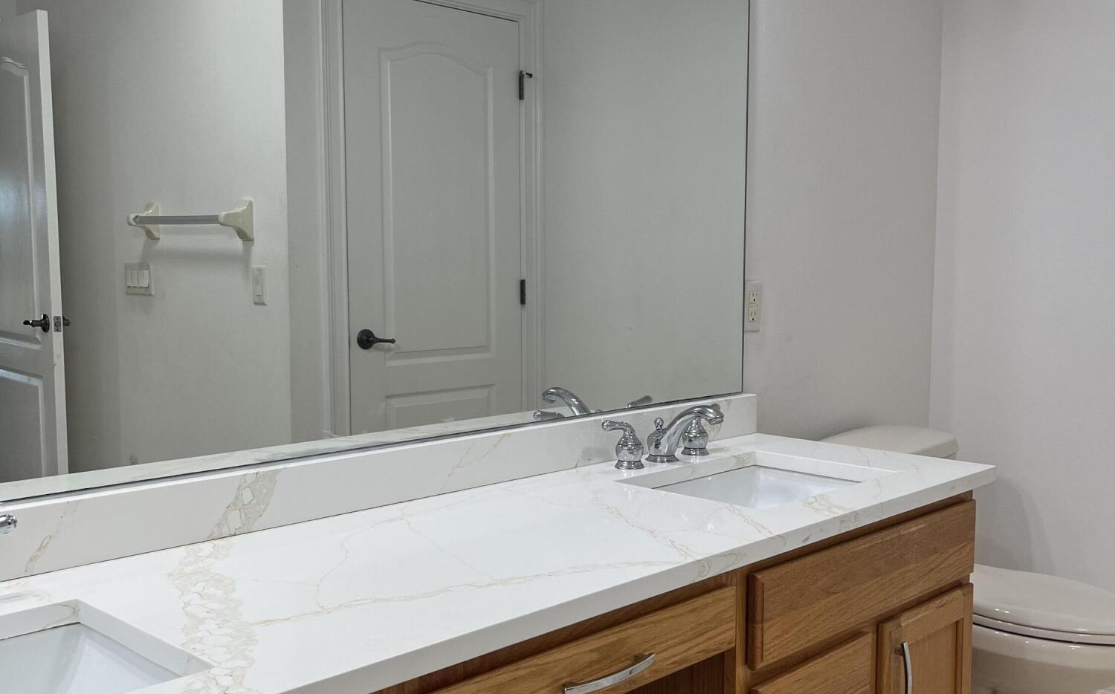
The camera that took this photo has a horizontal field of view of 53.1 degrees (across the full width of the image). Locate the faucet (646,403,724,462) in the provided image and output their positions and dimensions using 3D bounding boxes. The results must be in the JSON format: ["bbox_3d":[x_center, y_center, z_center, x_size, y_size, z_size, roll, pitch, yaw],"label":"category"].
[{"bbox_3d":[0.241,0.163,2.113,0.165,0.111,0.062,4,6,44],"label":"faucet"}]

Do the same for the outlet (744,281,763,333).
[{"bbox_3d":[0.435,-0.088,2.468,0.009,0.113,0.069,4,6,44],"label":"outlet"}]

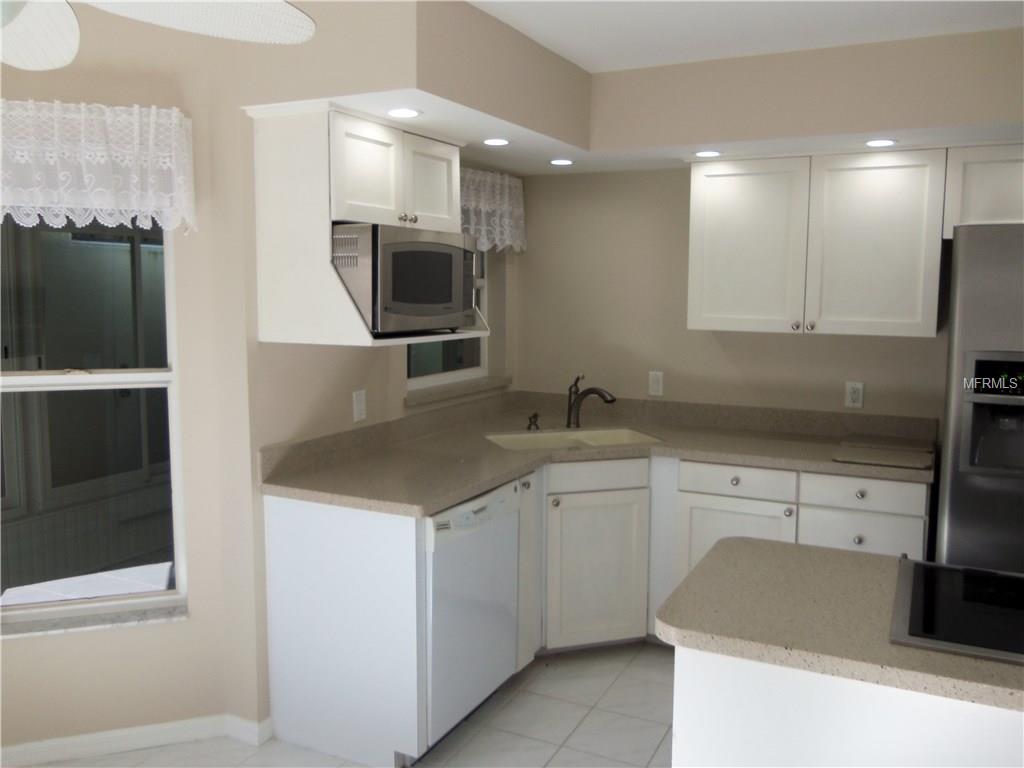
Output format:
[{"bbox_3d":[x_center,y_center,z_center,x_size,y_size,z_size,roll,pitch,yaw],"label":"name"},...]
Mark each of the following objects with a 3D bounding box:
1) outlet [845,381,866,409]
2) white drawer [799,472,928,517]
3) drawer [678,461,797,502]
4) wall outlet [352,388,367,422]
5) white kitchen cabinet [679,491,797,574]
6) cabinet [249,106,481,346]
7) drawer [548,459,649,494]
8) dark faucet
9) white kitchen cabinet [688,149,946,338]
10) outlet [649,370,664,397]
[{"bbox_3d":[1.514,0.051,3.663,0.072,0.115,0.010,3,7,27],"label":"outlet"},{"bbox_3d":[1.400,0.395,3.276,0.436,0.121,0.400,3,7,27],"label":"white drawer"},{"bbox_3d":[0.987,0.371,3.487,0.467,0.121,0.400,3,7,27],"label":"drawer"},{"bbox_3d":[-0.594,0.086,3.242,0.010,0.115,0.073,3,7,27],"label":"wall outlet"},{"bbox_3d":[1.028,0.767,3.611,0.467,0.690,0.580,3,7,27],"label":"white kitchen cabinet"},{"bbox_3d":[-0.458,-0.533,2.935,0.470,0.749,0.777,3,7,27],"label":"cabinet"},{"bbox_3d":[0.308,0.362,3.569,0.450,0.121,0.340,-2,7,-18],"label":"drawer"},{"bbox_3d":[0.361,0.092,3.853,0.055,0.252,0.285,-6,9,-44],"label":"dark faucet"},{"bbox_3d":[1.284,-0.584,3.532,0.979,0.725,0.330,3,7,27],"label":"white kitchen cabinet"},{"bbox_3d":[0.709,0.000,4.075,0.071,0.117,0.010,3,7,27],"label":"outlet"}]

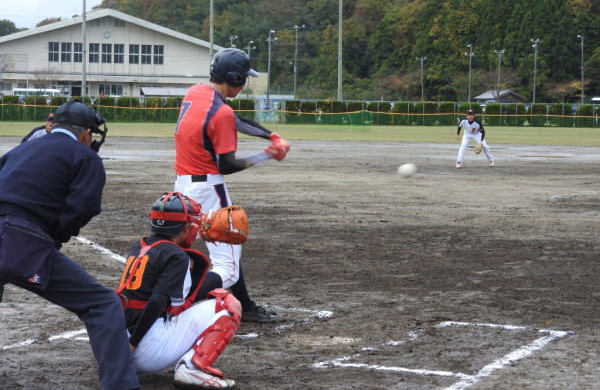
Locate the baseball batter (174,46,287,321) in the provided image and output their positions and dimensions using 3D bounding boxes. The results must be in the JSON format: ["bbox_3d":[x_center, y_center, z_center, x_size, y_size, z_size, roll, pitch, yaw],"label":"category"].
[{"bbox_3d":[-0.426,-0.045,8.868,0.900,1.730,0.780,-1,4,-28],"label":"baseball batter"}]

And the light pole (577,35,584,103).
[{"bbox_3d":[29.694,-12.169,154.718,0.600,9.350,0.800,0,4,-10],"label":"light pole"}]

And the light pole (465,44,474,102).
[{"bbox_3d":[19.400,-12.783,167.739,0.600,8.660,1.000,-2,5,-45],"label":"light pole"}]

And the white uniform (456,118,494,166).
[{"bbox_3d":[4.145,-1.276,34.800,0.850,1.120,0.500,1,3,6],"label":"white uniform"}]

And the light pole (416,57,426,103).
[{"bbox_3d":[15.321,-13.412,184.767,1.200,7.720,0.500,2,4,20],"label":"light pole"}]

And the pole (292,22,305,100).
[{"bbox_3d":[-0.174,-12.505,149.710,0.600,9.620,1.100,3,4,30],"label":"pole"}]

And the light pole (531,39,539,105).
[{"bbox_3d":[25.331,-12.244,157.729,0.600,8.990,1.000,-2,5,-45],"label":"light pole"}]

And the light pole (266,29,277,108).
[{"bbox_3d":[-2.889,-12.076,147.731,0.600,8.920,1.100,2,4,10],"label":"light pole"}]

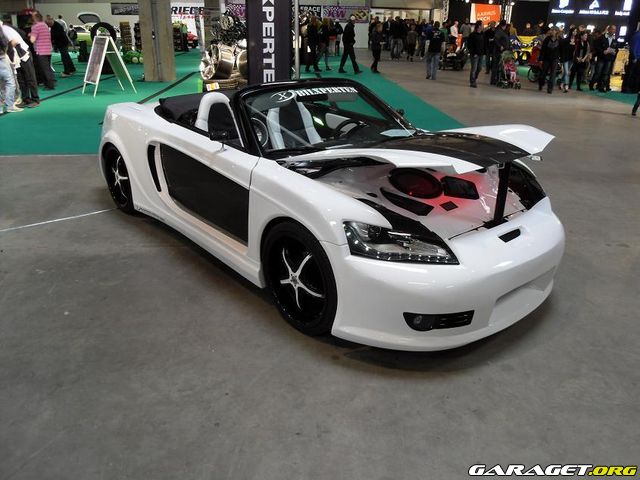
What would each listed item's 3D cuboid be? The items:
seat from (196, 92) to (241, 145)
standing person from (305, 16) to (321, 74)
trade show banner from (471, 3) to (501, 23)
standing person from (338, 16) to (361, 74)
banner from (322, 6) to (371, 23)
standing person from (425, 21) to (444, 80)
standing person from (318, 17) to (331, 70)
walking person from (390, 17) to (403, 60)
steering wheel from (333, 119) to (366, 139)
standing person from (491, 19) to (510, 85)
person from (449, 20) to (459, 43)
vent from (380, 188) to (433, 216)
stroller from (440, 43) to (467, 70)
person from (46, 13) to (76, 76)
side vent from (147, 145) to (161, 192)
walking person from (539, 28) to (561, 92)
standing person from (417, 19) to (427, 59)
[{"bbox_3d":[-0.618,-0.609,3.849,0.520,0.880,0.750,-19,31,-39],"label":"seat"},{"bbox_3d":[-0.234,-6.526,17.298,0.520,1.730,0.480,0,23,-3],"label":"standing person"},{"bbox_3d":[8.145,-11.031,25.326,1.550,1.000,0.120,2,23,0],"label":"trade show banner"},{"bbox_3d":[1.089,-6.620,17.649,0.720,1.810,0.500,4,23,4],"label":"standing person"},{"bbox_3d":[1.670,-14.360,32.998,3.020,1.000,0.040,0,23,-3],"label":"banner"},{"bbox_3d":[3.477,-5.806,15.861,0.520,1.700,0.360,6,24,9],"label":"standing person"},{"bbox_3d":[0.190,-6.768,17.911,0.450,1.710,0.460,0,23,-3],"label":"standing person"},{"bbox_3d":[3.685,-9.557,24.719,0.520,1.860,0.500,7,23,11],"label":"walking person"},{"bbox_3d":[0.164,-0.759,3.931,0.360,0.360,0.090,-18,55,-38],"label":"steering wheel"},{"bbox_3d":[5.489,-5.674,15.758,0.520,1.820,0.450,-12,27,-30],"label":"standing person"},{"bbox_3d":[6.345,-9.452,24.823,0.380,1.800,0.500,16,27,30],"label":"person"},{"bbox_3d":[0.504,-0.210,3.066,0.342,0.040,0.153,22,35,8],"label":"vent"},{"bbox_3d":[5.044,-6.933,19.559,0.700,1.000,0.900,6,24,9],"label":"stroller"},{"bbox_3d":[-7.172,-5.376,14.308,0.650,1.620,0.550,-11,27,-27],"label":"person"},{"bbox_3d":[-1.261,-0.546,3.951,0.060,0.340,0.155,-18,30,-38],"label":"side vent"},{"bbox_3d":[6.398,-5.029,14.414,0.550,1.750,0.500,8,24,13],"label":"walking person"},{"bbox_3d":[4.874,-9.639,24.867,0.500,1.770,0.380,-1,23,-5],"label":"standing person"}]

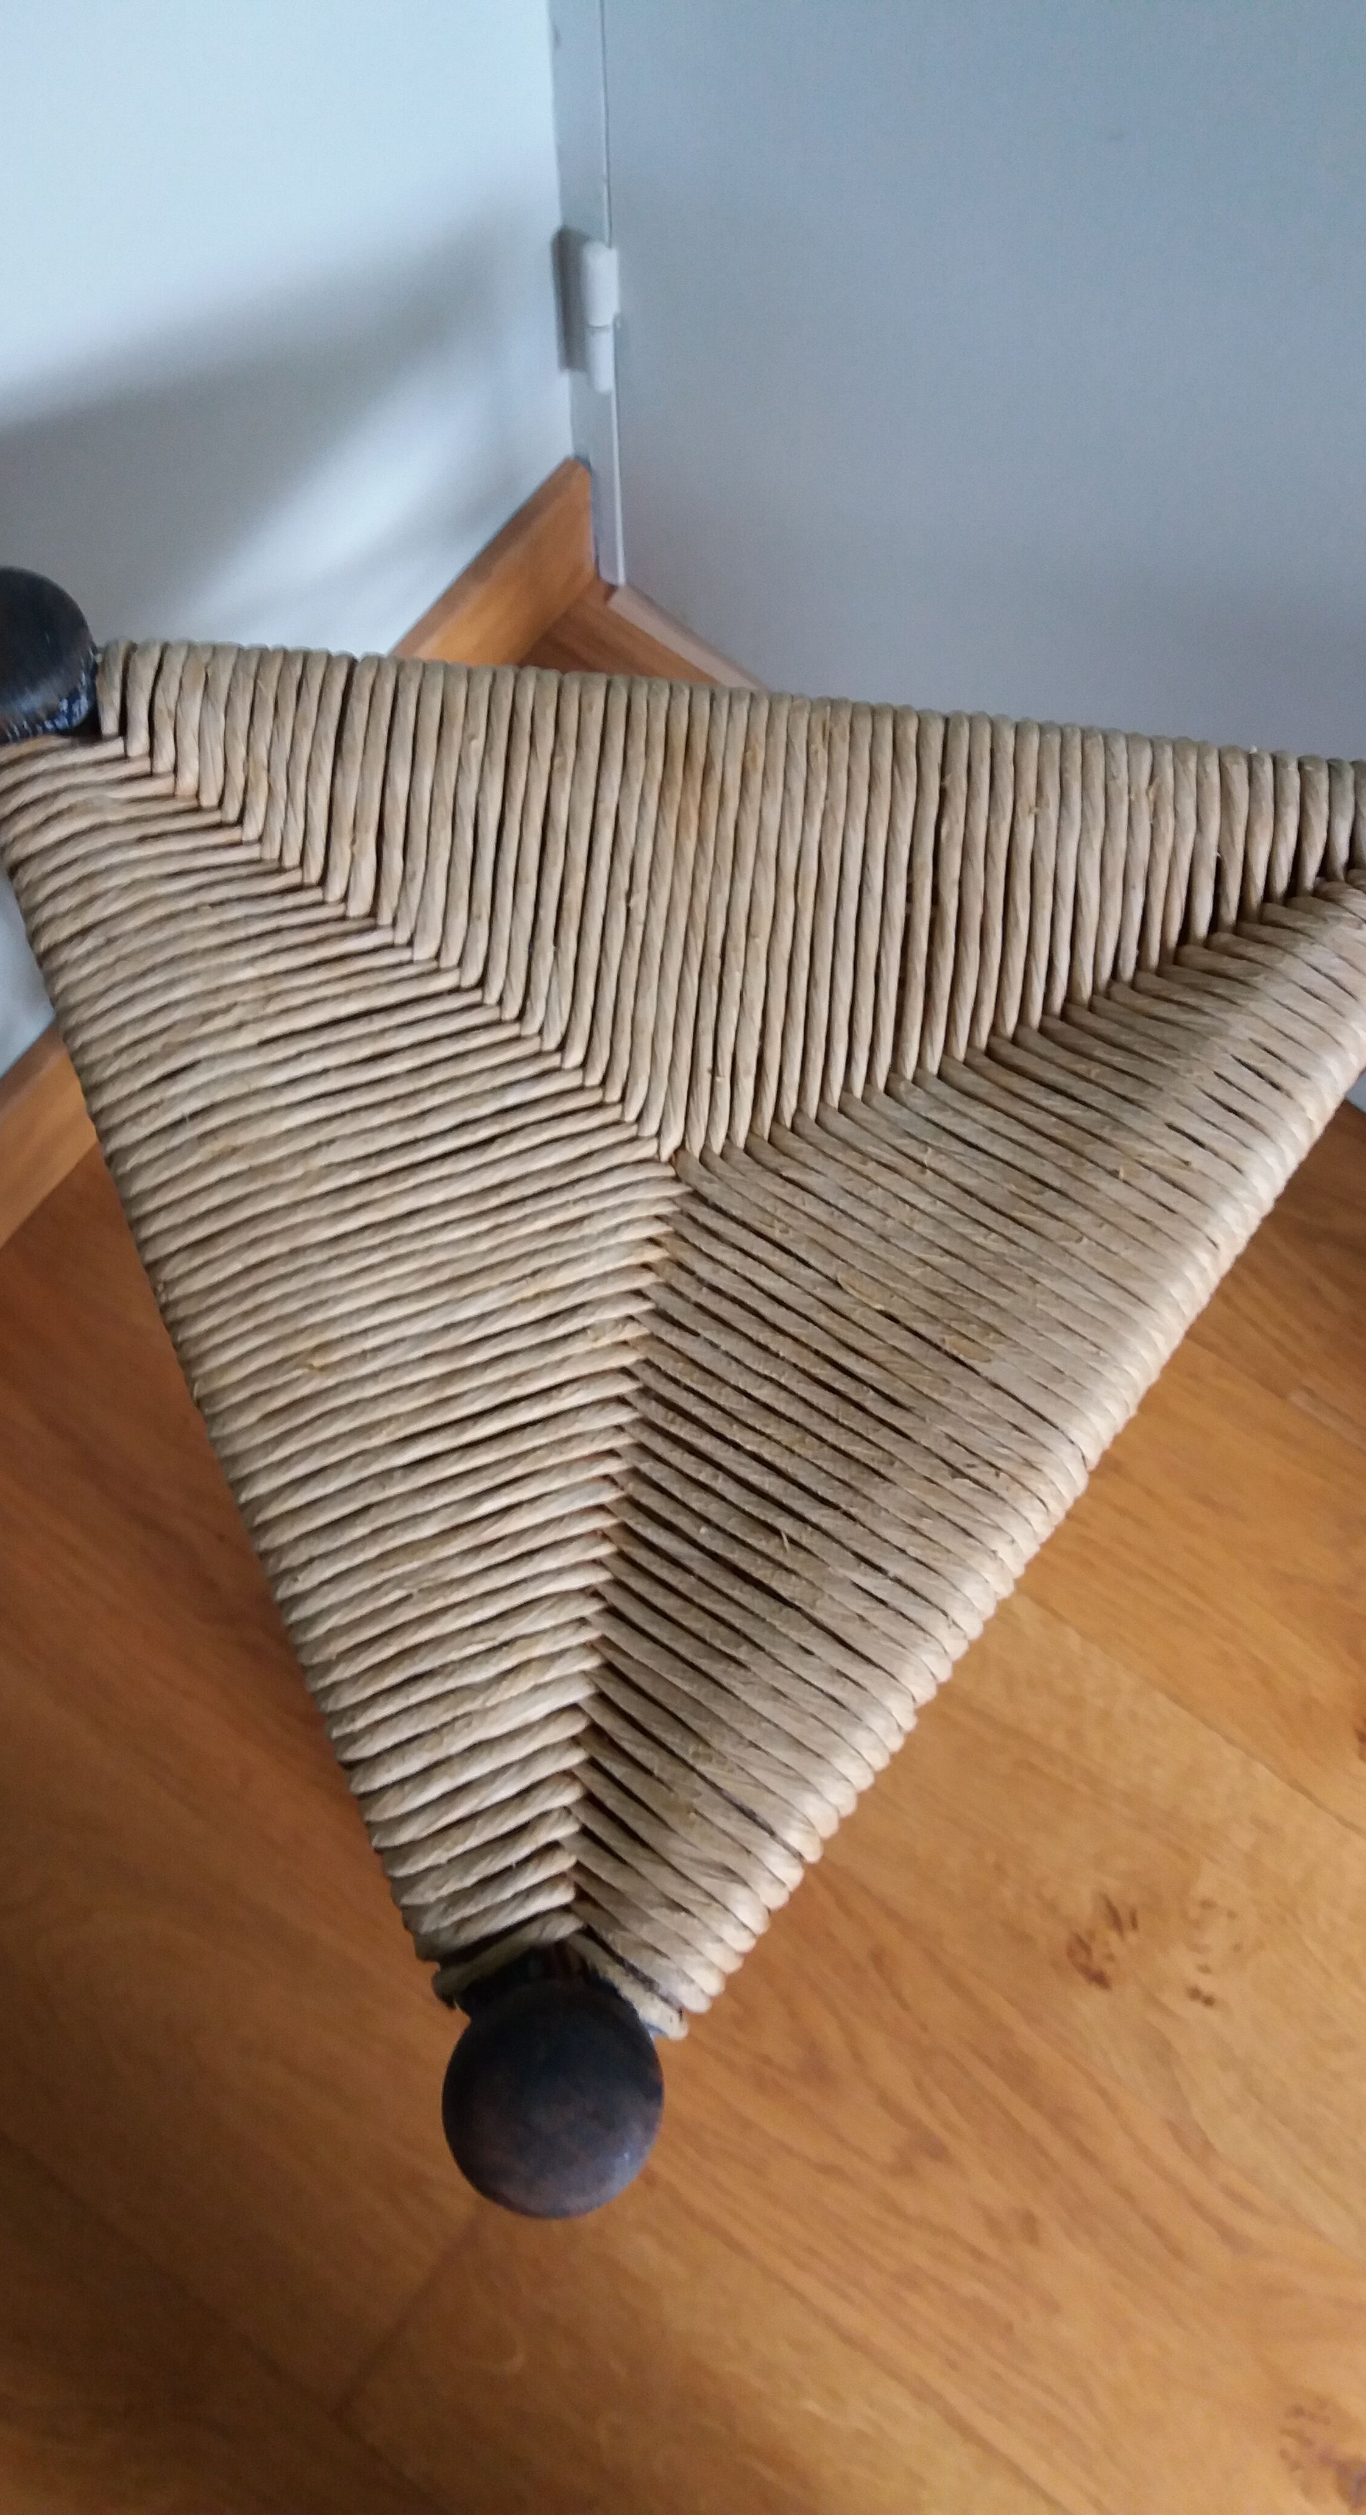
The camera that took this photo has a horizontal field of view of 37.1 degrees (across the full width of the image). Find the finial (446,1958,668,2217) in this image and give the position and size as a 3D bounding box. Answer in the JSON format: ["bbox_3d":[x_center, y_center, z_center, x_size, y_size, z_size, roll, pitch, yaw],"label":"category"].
[{"bbox_3d":[-0.023,0.152,0.368,0.040,0.042,0.040,0,76,-1],"label":"finial"}]

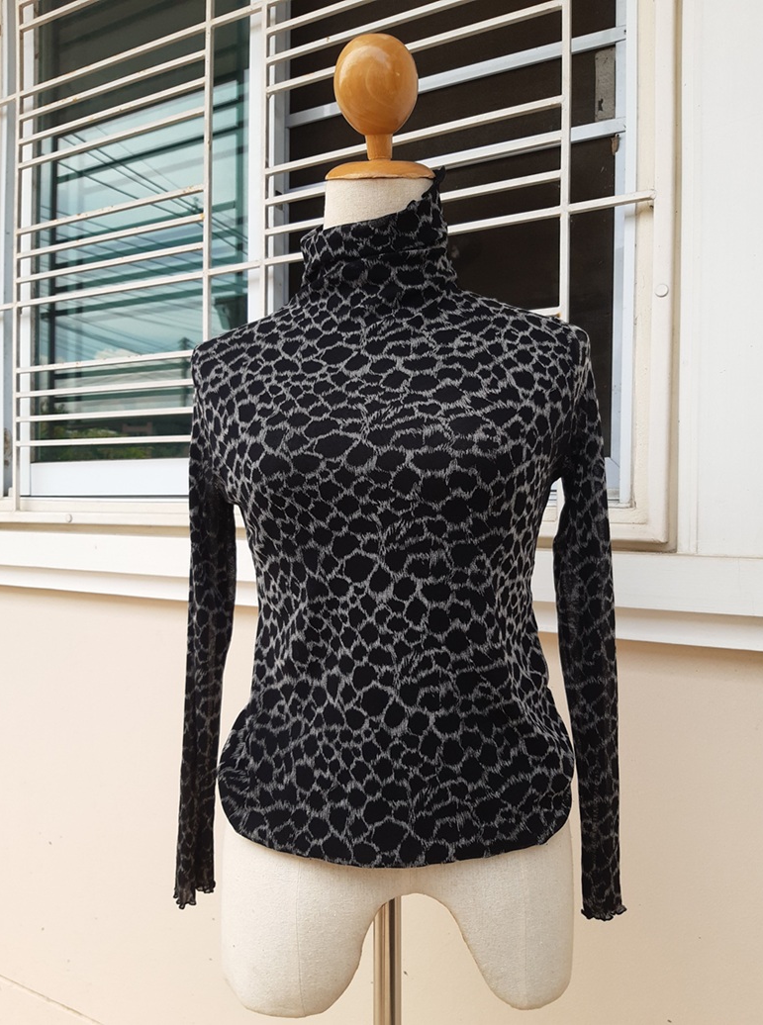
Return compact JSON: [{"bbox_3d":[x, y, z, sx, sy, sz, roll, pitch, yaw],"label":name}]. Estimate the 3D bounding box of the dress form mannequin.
[{"bbox_3d":[0.012,0.000,0.760,0.380,0.940,0.250,-1,1,-6],"label":"dress form mannequin"}]

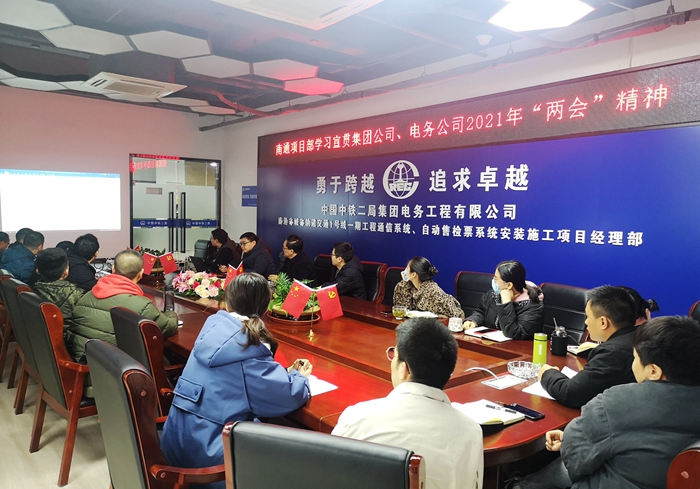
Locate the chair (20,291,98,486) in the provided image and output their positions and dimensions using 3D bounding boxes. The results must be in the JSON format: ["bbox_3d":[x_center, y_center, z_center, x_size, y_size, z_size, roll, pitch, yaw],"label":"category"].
[{"bbox_3d":[-1.631,0.804,3.377,0.640,1.060,0.610,-2,5,-41],"label":"chair"}]

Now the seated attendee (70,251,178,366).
[{"bbox_3d":[-1.438,0.687,3.468,0.620,1.290,0.800,3,4,30],"label":"seated attendee"}]

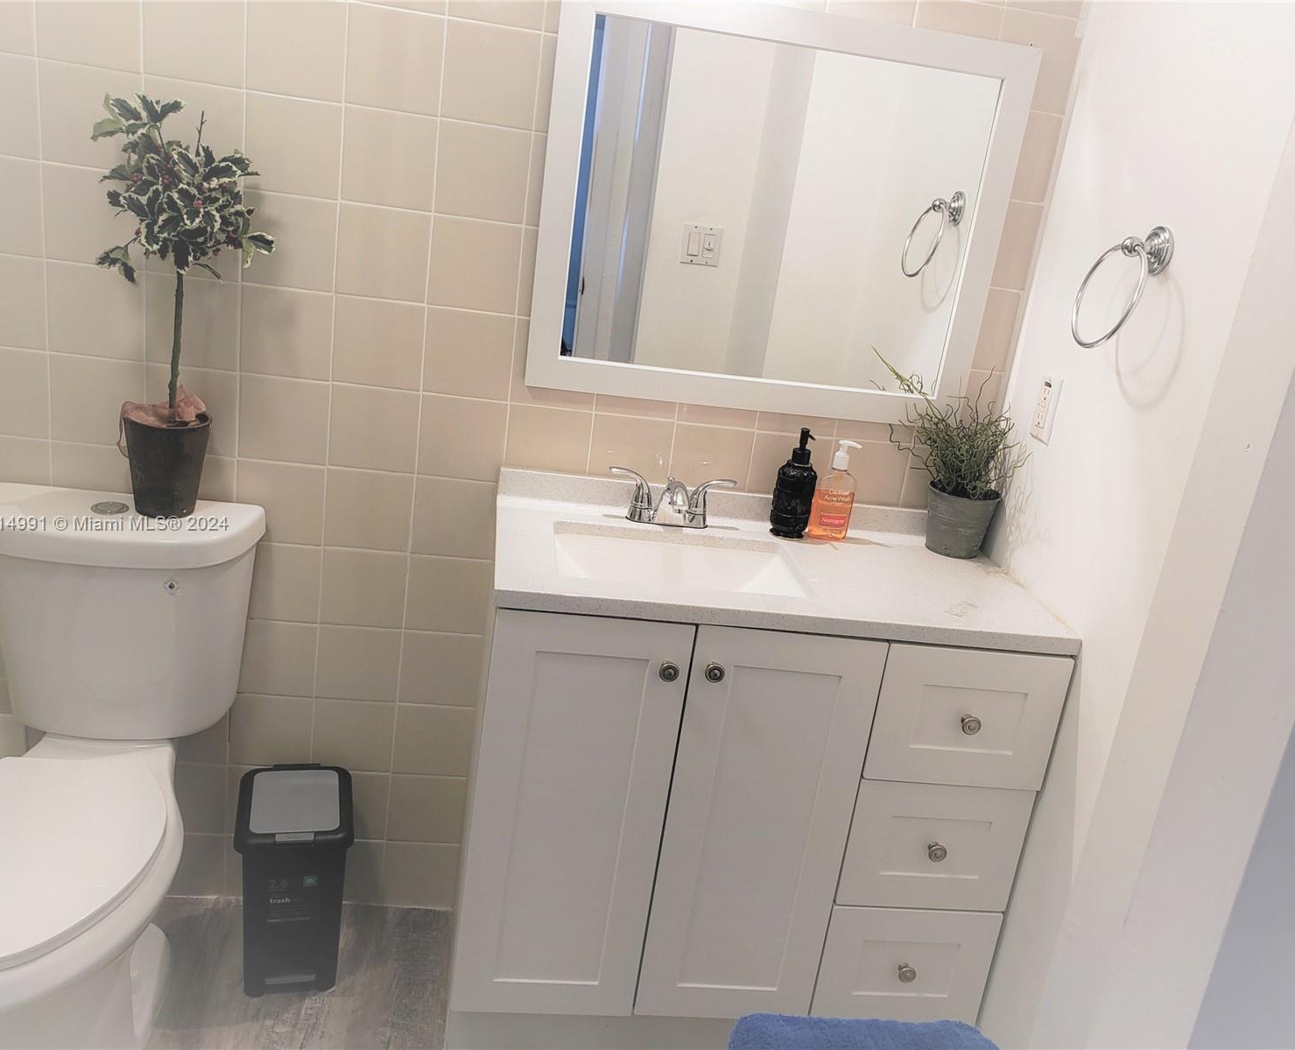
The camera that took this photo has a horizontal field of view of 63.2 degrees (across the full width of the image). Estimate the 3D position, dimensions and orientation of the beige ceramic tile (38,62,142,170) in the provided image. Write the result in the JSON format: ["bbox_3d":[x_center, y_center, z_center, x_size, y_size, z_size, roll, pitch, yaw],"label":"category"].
[{"bbox_3d":[-0.875,-0.642,1.658,0.151,0.150,0.009,5,17,-9],"label":"beige ceramic tile"}]

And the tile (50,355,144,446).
[{"bbox_3d":[-0.948,-0.213,1.819,0.152,0.152,0.010,5,17,-9],"label":"tile"}]

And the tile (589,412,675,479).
[{"bbox_3d":[-0.036,-0.127,1.963,0.152,0.152,0.010,5,17,-9],"label":"tile"}]

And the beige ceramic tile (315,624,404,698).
[{"bbox_3d":[-0.552,0.269,2.017,0.151,0.151,0.009,5,17,-9],"label":"beige ceramic tile"}]

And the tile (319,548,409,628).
[{"bbox_3d":[-0.533,0.122,1.976,0.152,0.152,0.010,5,17,-10],"label":"tile"}]

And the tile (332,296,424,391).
[{"bbox_3d":[-0.467,-0.313,1.827,0.150,0.150,0.010,5,17,-9],"label":"tile"}]

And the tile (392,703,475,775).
[{"bbox_3d":[-0.424,0.429,2.096,0.152,0.152,0.010,5,17,-9],"label":"tile"}]

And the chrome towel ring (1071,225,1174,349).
[{"bbox_3d":[0.711,-0.353,1.571,0.075,0.190,0.165,5,17,-9],"label":"chrome towel ring"}]

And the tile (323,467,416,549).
[{"bbox_3d":[-0.512,-0.024,1.932,0.152,0.152,0.010,5,17,-10],"label":"tile"}]

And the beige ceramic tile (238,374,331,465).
[{"bbox_3d":[-0.643,-0.184,1.862,0.152,0.152,0.010,5,17,-10],"label":"beige ceramic tile"}]

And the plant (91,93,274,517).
[{"bbox_3d":[-0.725,-0.322,1.641,0.263,0.647,0.237,5,17,-9],"label":"plant"}]

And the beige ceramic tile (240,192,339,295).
[{"bbox_3d":[-0.602,-0.477,1.776,0.152,0.152,0.010,5,17,-9],"label":"beige ceramic tile"}]

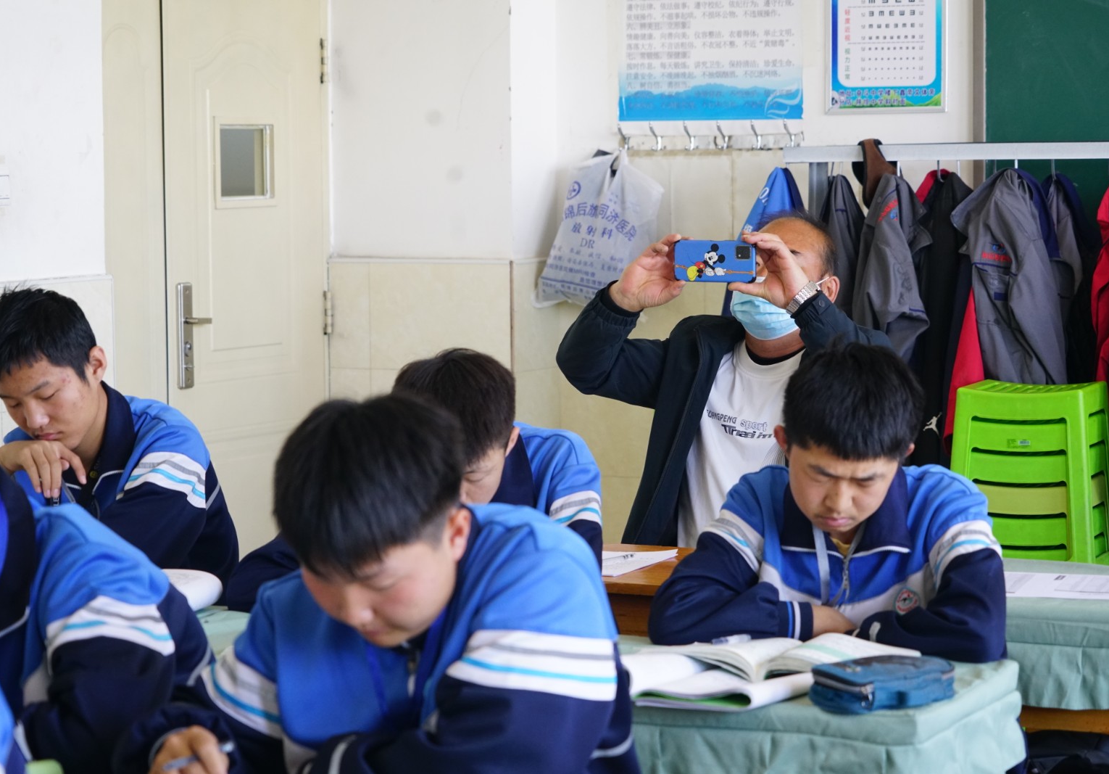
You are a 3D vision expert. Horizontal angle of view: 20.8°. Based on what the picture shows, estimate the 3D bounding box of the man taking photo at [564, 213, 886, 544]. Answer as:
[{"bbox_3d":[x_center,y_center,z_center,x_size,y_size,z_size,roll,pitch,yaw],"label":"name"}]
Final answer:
[{"bbox_3d":[0.402,0.344,5.503,0.620,1.330,0.720,1,5,18],"label":"man taking photo"}]

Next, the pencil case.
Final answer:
[{"bbox_3d":[0.423,0.374,3.839,0.164,0.046,0.110,-4,6,-33],"label":"pencil case"}]

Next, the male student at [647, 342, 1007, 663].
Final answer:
[{"bbox_3d":[0.449,0.520,4.374,0.510,1.180,0.660,1,5,16],"label":"male student"}]

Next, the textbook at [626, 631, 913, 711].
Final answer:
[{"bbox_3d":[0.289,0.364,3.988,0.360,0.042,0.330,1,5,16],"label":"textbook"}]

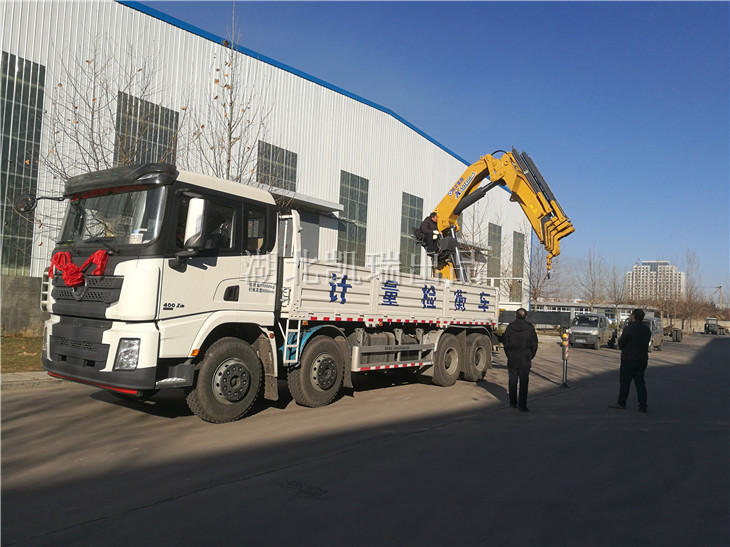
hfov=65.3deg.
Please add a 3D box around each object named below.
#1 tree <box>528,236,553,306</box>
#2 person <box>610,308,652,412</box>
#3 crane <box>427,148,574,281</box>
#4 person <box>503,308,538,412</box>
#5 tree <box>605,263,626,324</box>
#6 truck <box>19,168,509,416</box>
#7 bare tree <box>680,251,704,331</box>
[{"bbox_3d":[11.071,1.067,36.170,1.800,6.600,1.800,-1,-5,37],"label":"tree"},{"bbox_3d":[4.533,1.483,9.700,0.570,1.740,0.500,4,-4,-20],"label":"person"},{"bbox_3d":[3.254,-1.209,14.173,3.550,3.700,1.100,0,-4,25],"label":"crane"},{"bbox_3d":[2.604,1.444,9.500,0.570,1.700,0.380,2,-4,10],"label":"person"},{"bbox_3d":[15.465,1.968,35.000,1.500,5.300,1.500,0,-5,30],"label":"tree"},{"bbox_3d":[-0.586,0.651,10.958,2.580,3.160,9.650,-1,-5,37],"label":"truck"},{"bbox_3d":[43.153,2.438,75.000,3.300,11.000,3.300,0,-5,30],"label":"bare tree"}]

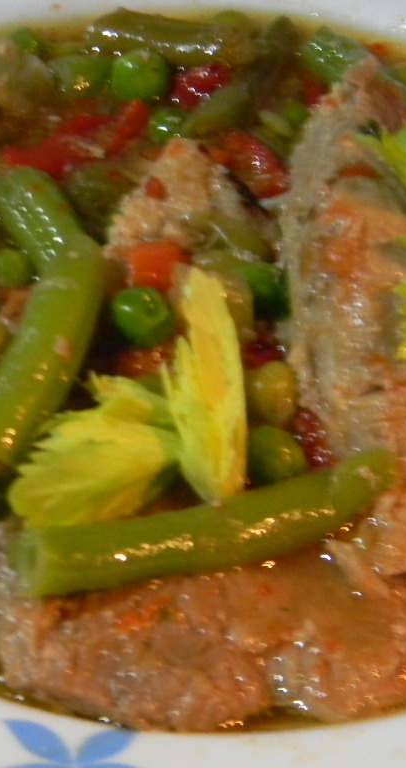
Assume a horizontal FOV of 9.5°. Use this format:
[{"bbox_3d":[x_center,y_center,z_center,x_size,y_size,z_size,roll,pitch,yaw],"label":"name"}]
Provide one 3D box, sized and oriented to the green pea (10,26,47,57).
[{"bbox_3d":[-0.030,-0.059,0.423,0.007,0.007,0.007,4,42,0],"label":"green pea"}]

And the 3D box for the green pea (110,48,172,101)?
[{"bbox_3d":[-0.011,-0.053,0.417,0.010,0.010,0.010,4,42,0],"label":"green pea"}]

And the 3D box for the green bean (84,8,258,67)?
[{"bbox_3d":[-0.005,-0.056,0.397,0.028,0.007,0.008,4,44,0],"label":"green bean"}]

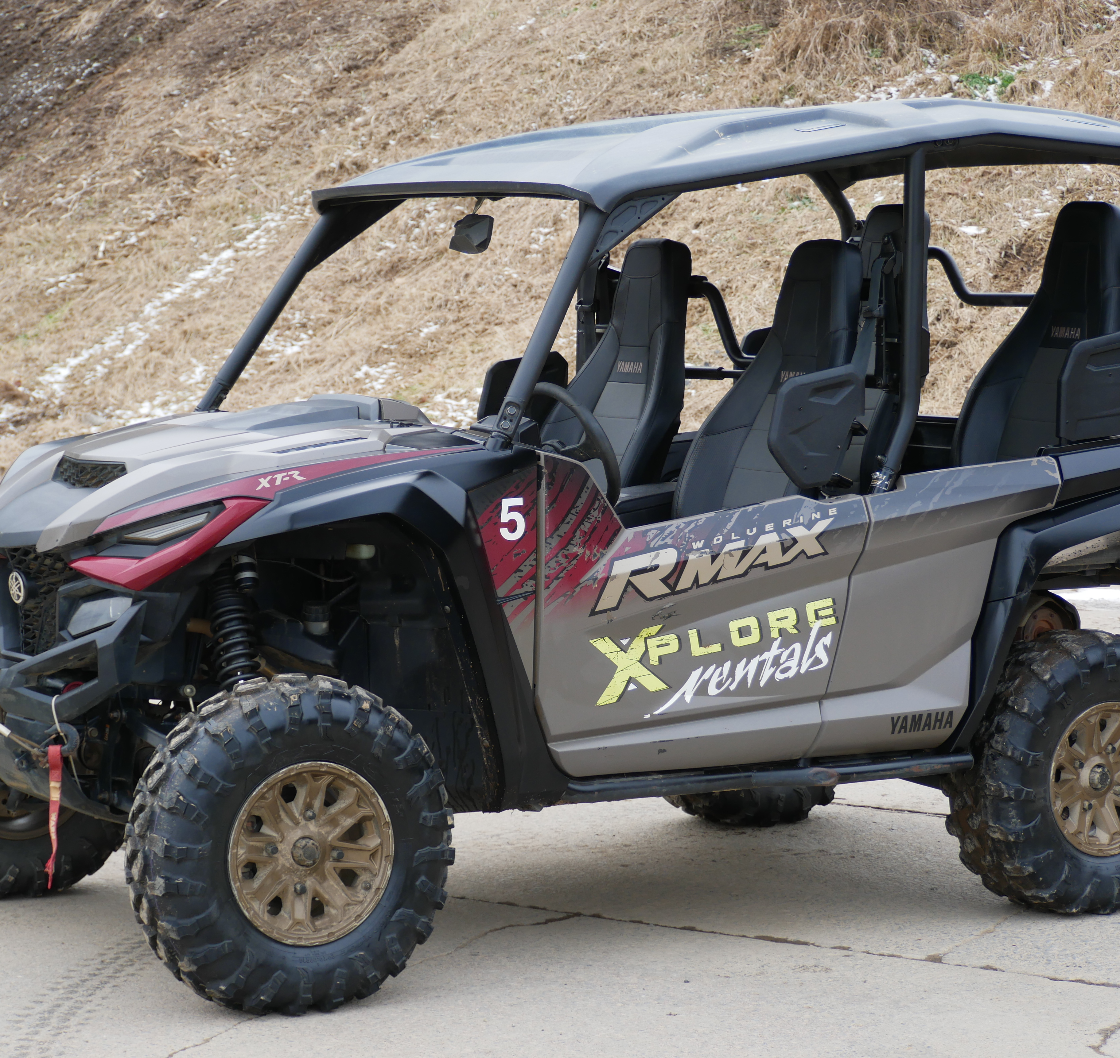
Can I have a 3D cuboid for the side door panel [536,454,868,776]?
[{"bbox_3d":[0.329,0.187,7.714,0.955,0.745,0.110,-2,5,-33],"label":"side door panel"}]

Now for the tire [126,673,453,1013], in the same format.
[{"bbox_3d":[-0.586,0.684,7.115,0.738,0.728,0.253,-2,5,-30],"label":"tire"}]

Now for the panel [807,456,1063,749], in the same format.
[{"bbox_3d":[0.926,0.189,8.097,0.770,0.710,0.110,-2,5,-33],"label":"panel"}]

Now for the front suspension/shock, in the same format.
[{"bbox_3d":[-0.724,0.238,7.317,0.125,0.450,0.120,-2,-9,-33],"label":"front suspension/shock"}]

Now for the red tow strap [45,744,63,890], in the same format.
[{"bbox_3d":[-1.134,0.644,7.301,0.025,0.330,0.042,-2,5,-33],"label":"red tow strap"}]

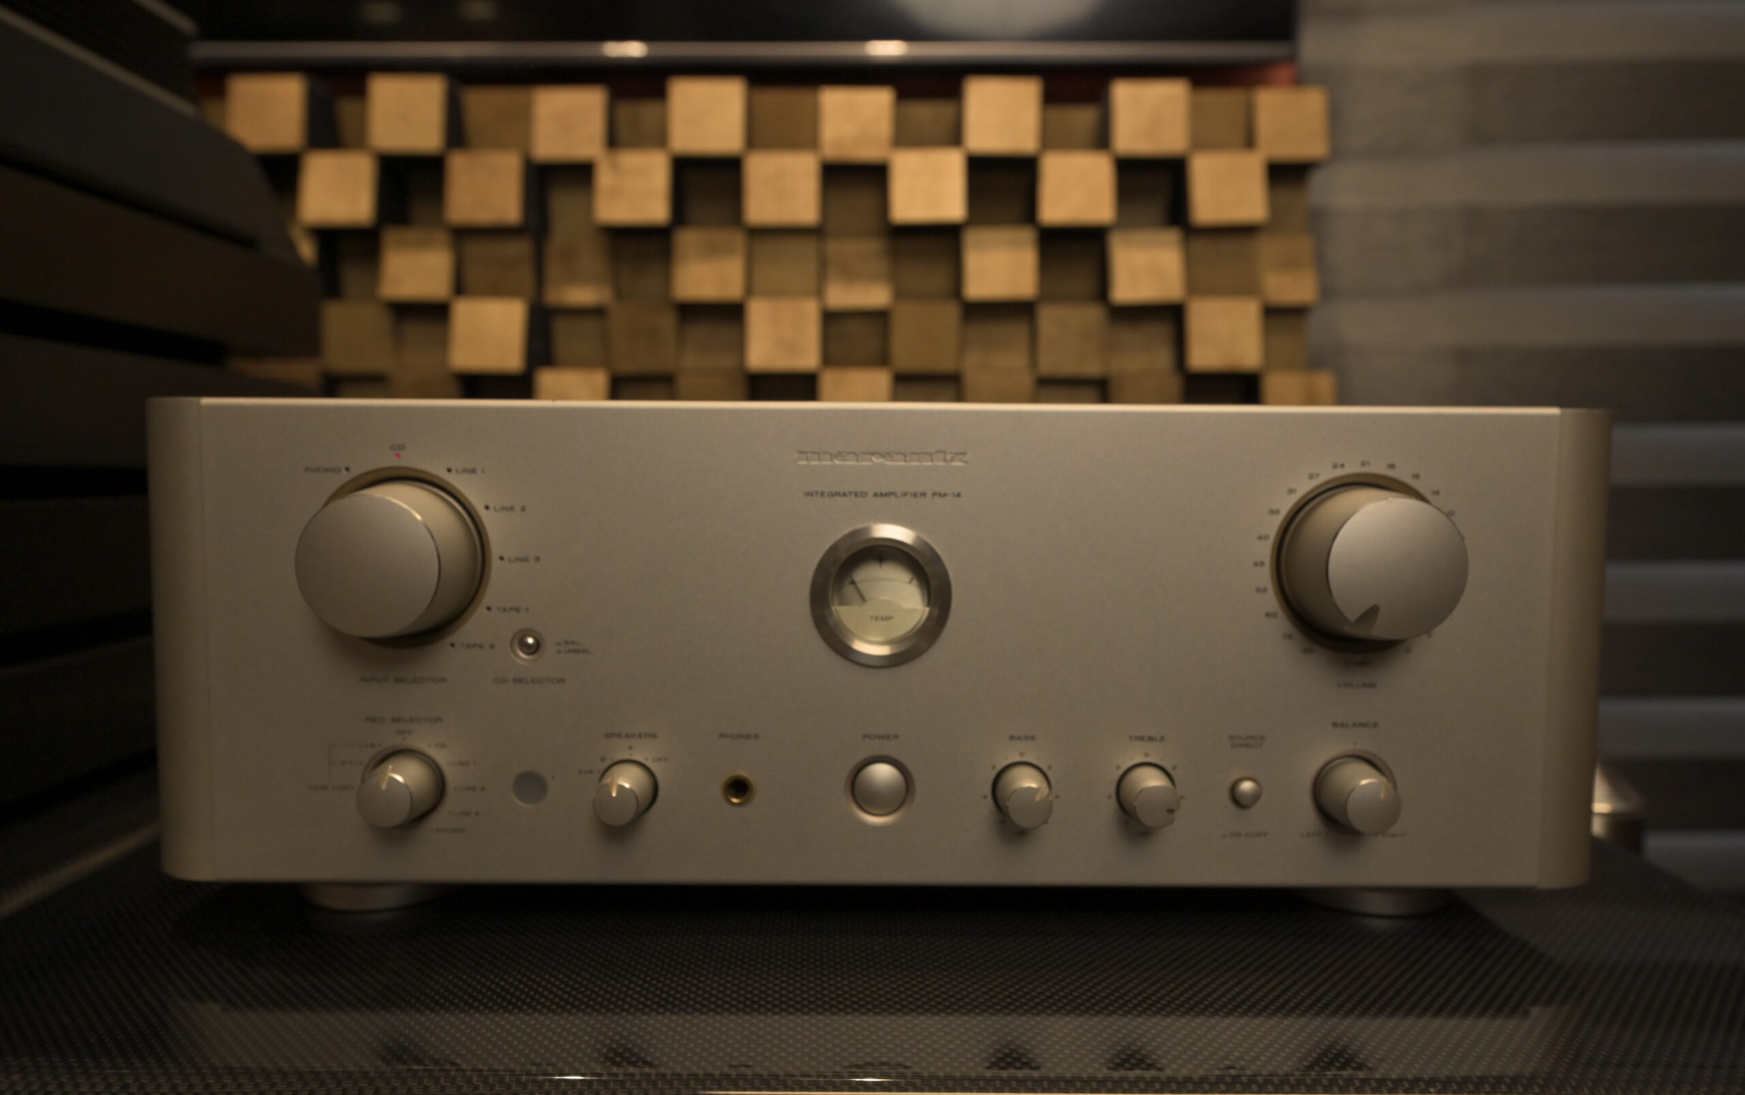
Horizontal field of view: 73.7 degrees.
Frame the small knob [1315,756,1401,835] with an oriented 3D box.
[{"bbox_3d":[0.147,0.075,0.347,0.022,0.022,0.015,0,4,0],"label":"small knob"}]

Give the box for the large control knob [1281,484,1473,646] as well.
[{"bbox_3d":[0.147,0.006,0.338,0.046,0.046,0.024,0,4,0],"label":"large control knob"}]

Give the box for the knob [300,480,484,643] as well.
[{"bbox_3d":[-0.141,0.004,0.336,0.046,0.046,0.024,0,4,0],"label":"knob"}]

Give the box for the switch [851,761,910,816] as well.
[{"bbox_3d":[0.003,0.074,0.352,0.017,0.017,0.007,0,4,0],"label":"switch"}]

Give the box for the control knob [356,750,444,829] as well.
[{"bbox_3d":[-0.141,0.073,0.344,0.022,0.022,0.015,0,4,0],"label":"control knob"}]

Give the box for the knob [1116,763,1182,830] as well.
[{"bbox_3d":[0.083,0.075,0.346,0.016,0.016,0.016,0,4,0],"label":"knob"}]

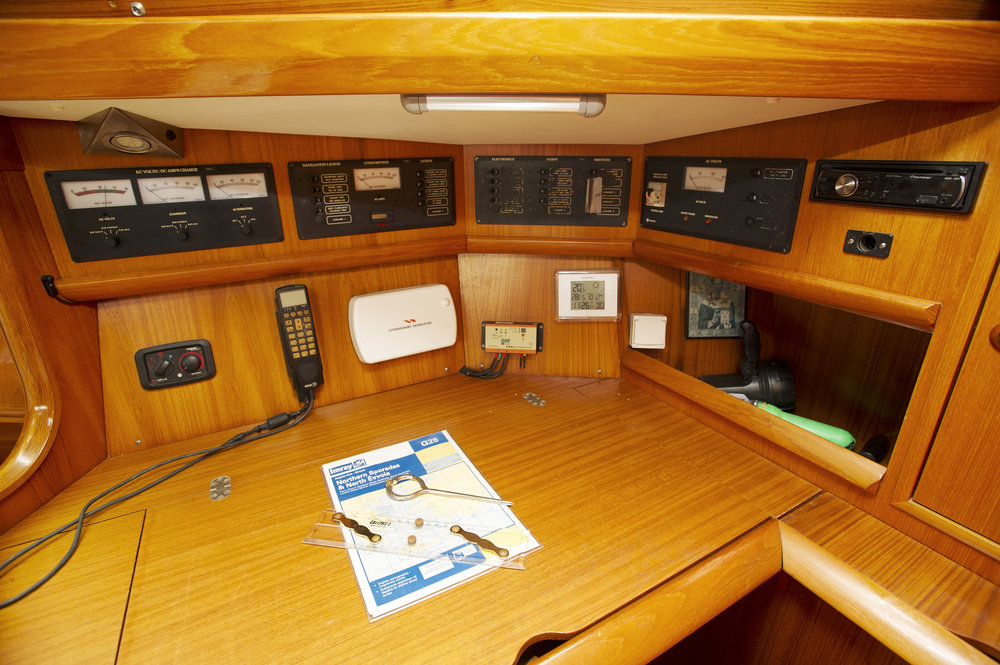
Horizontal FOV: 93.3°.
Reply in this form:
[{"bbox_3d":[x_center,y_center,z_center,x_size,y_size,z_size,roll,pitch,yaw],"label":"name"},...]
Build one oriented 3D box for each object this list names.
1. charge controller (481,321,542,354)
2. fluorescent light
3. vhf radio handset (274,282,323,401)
[{"bbox_3d":[0.030,0.016,1.166,0.152,0.075,0.034,1,18,6],"label":"charge controller"},{"bbox_3d":[0.004,-0.290,0.590,0.257,0.037,0.041,-1,15,-6],"label":"fluorescent light"},{"bbox_3d":[-0.408,0.020,0.964,0.056,0.226,0.060,-13,19,-27],"label":"vhf radio handset"}]

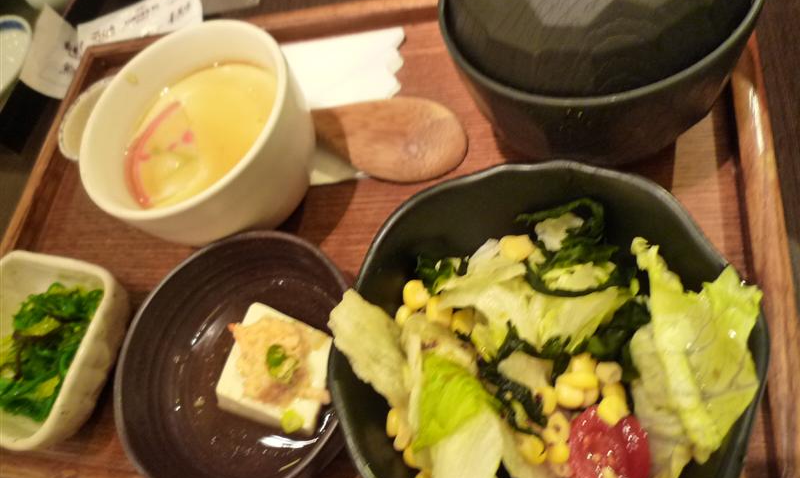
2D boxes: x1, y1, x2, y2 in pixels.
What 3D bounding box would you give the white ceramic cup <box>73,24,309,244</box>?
[{"bbox_3d":[-0.080,-0.039,0.256,0.096,0.056,0.096,0,65,20],"label":"white ceramic cup"}]

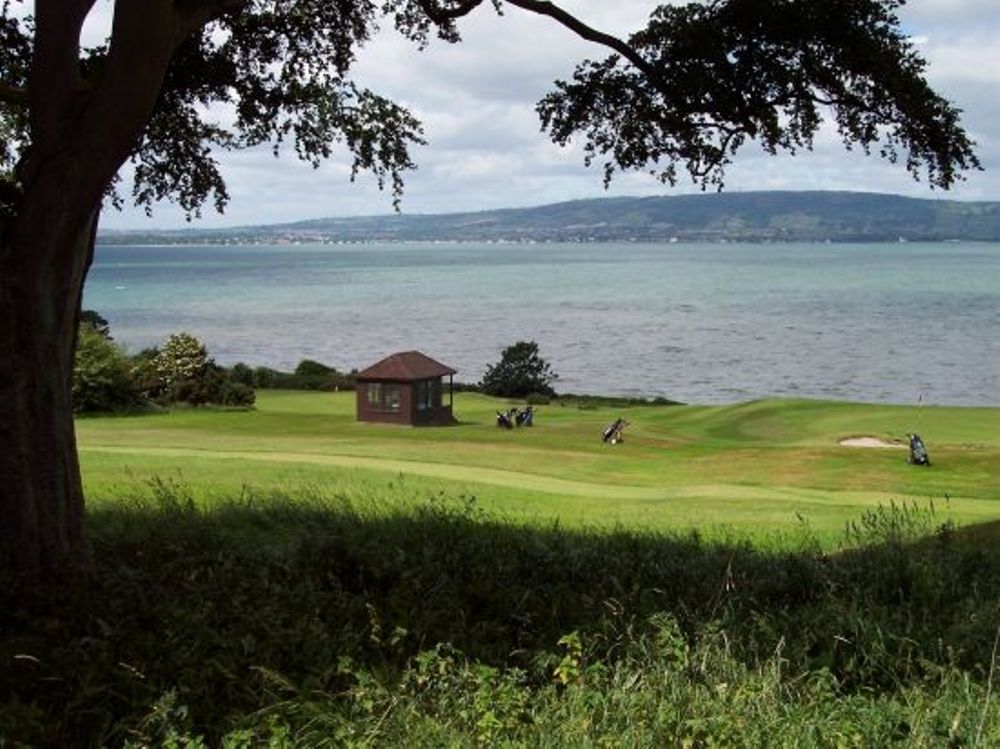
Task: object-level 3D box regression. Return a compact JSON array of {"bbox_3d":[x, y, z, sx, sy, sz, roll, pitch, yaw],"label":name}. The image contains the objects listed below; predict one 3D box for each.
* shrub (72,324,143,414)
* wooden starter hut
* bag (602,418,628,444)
[{"bbox_3d":[-20.841,-0.482,77.008,4.600,4.500,4.000,0,5,0],"label":"shrub"},{"bbox_3d":[-4.521,0.551,72.089,3.280,3.330,4.260,3,6,27],"label":"wooden starter hut"},{"bbox_3d":[4.961,2.422,63.749,0.900,1.100,0.550,2,5,18],"label":"bag"}]

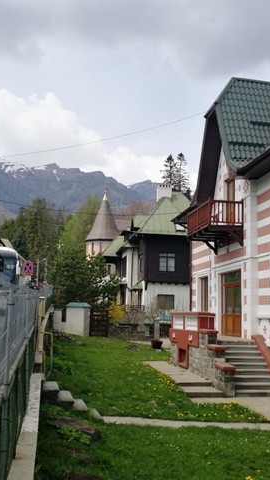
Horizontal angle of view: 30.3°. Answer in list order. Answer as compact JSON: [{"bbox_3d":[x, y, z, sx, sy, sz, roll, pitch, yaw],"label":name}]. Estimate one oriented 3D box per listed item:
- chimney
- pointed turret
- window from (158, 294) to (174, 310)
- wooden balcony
[{"bbox_3d":[2.379,-3.706,39.200,1.080,1.400,0.750,3,-8,-9],"label":"chimney"},{"bbox_3d":[-3.321,-1.623,54.000,3.900,7.000,3.900,3,-8,-9],"label":"pointed turret"},{"bbox_3d":[2.276,4.530,36.300,1.200,1.080,0.200,3,-8,-9],"label":"window"},{"bbox_3d":[3.444,-0.507,21.865,1.400,1.880,3.500,3,-8,-9],"label":"wooden balcony"}]

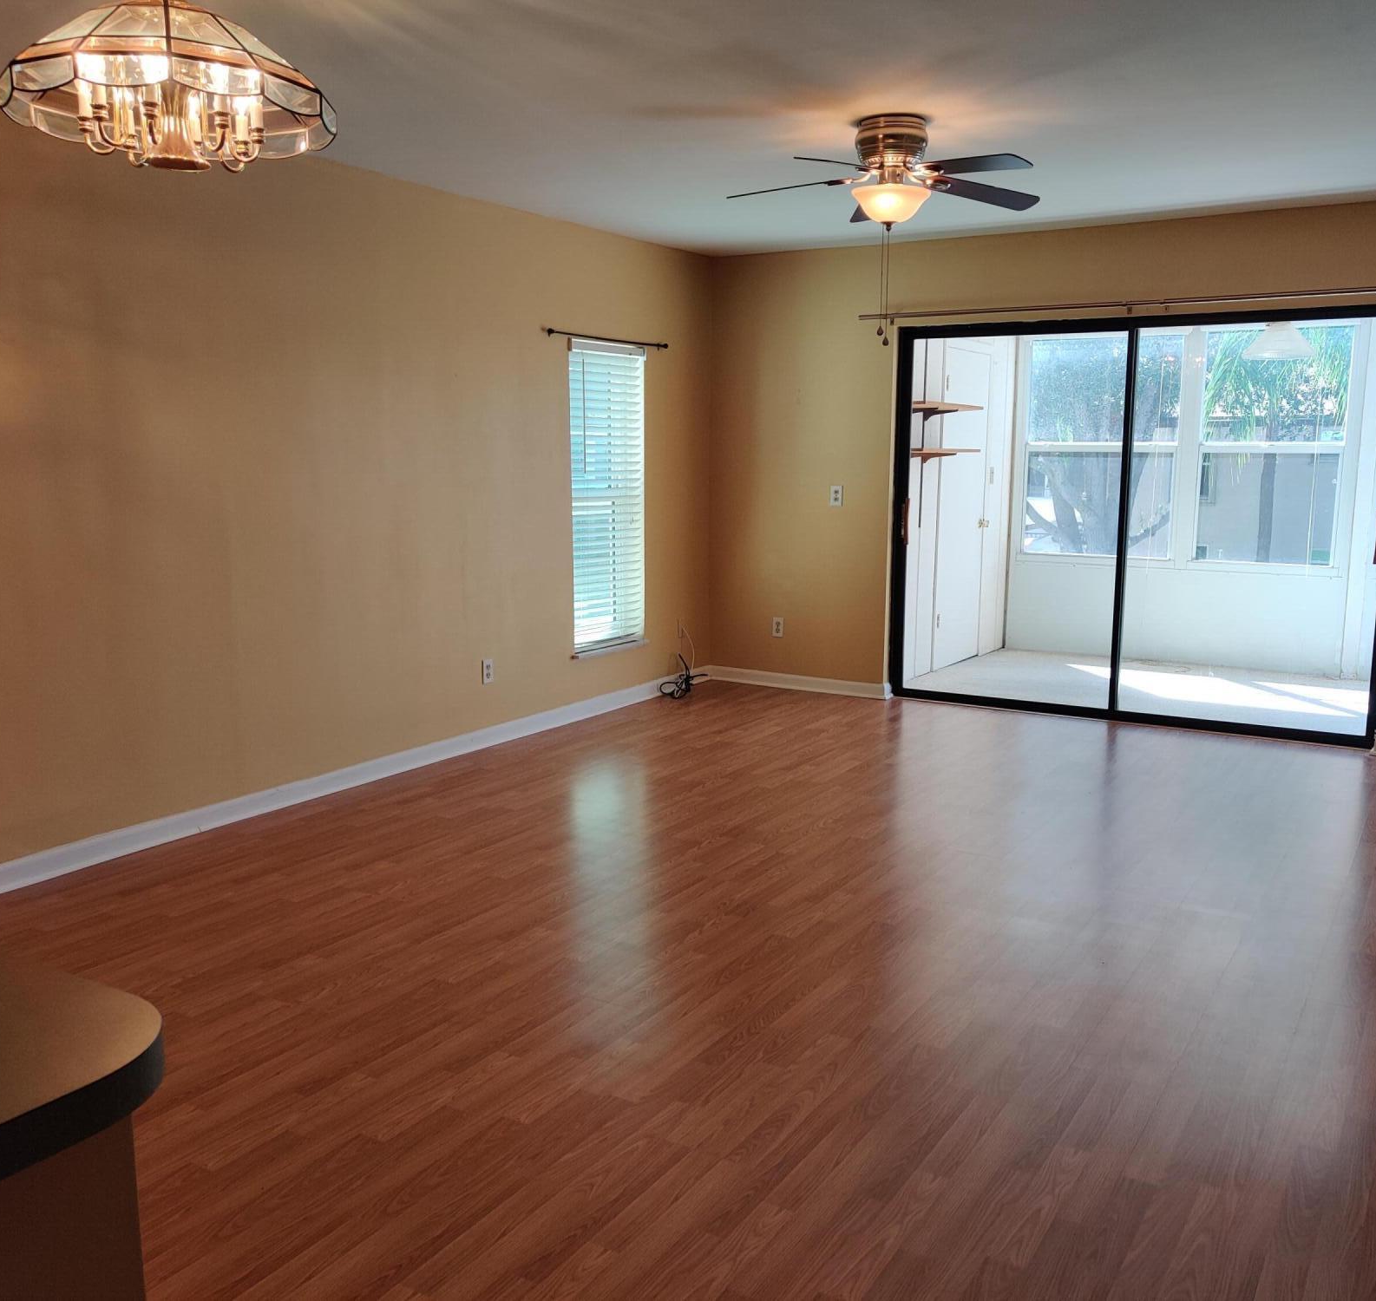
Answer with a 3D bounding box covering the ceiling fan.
[{"bbox_3d":[0.673,-1.581,4.490,1.120,0.340,1.140,3,9,18],"label":"ceiling fan"}]

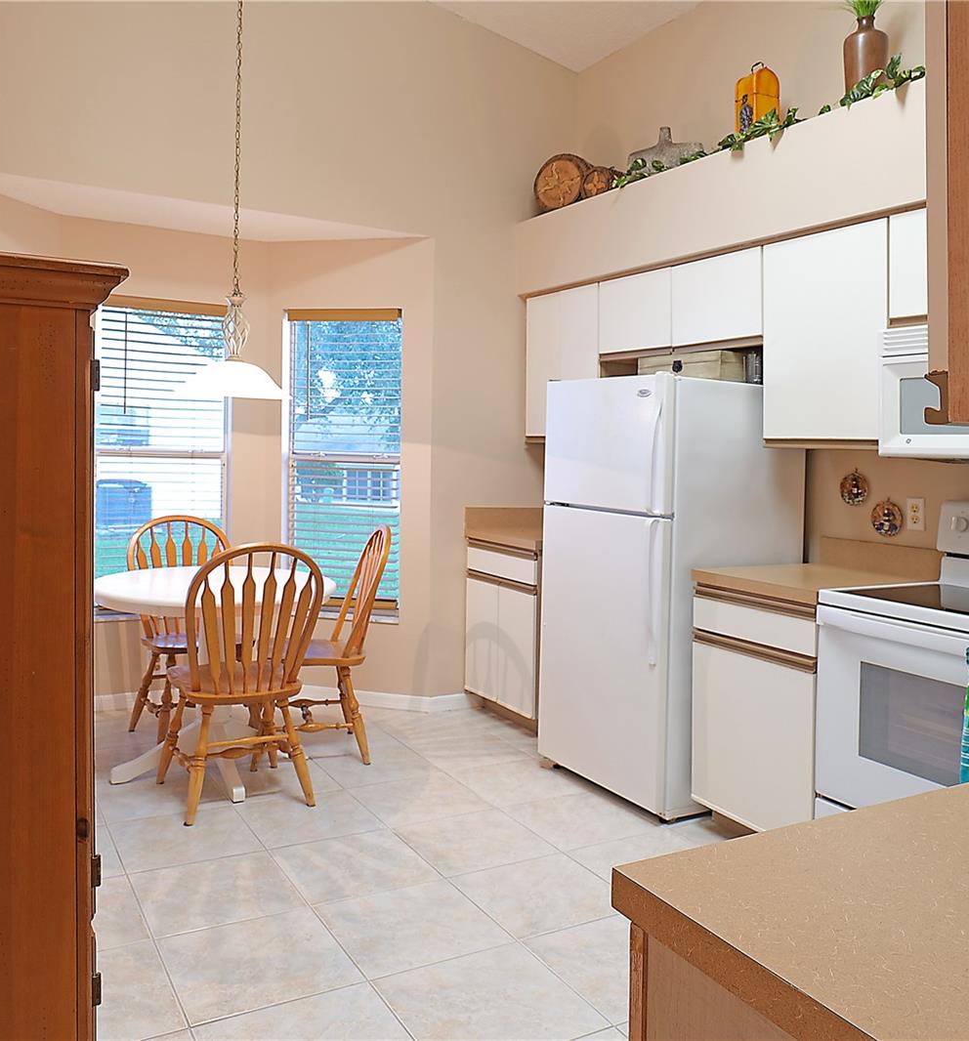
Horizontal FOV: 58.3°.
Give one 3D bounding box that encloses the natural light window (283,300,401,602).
[{"bbox_3d":[-0.724,-0.306,4.443,0.634,1.536,0.090,2,5,13],"label":"natural light window"}]

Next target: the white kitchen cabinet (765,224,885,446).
[{"bbox_3d":[1.332,-0.649,3.163,0.343,0.729,0.514,-2,6,-32],"label":"white kitchen cabinet"}]

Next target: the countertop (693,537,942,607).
[{"bbox_3d":[1.189,0.165,3.104,0.690,0.155,0.509,-2,6,-32],"label":"countertop"}]

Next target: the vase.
[{"bbox_3d":[1.334,-1.598,3.059,0.170,0.350,0.170,-2,6,-32],"label":"vase"}]

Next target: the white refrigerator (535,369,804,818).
[{"bbox_3d":[0.751,0.251,3.579,0.740,1.630,0.749,-2,6,-32],"label":"white refrigerator"}]

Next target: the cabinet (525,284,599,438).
[{"bbox_3d":[0.530,-0.779,4.455,0.343,0.729,0.594,-2,6,-32],"label":"cabinet"}]

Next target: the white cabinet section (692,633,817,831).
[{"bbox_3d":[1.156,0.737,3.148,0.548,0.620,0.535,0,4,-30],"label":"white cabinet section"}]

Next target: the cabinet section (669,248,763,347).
[{"bbox_3d":[1.073,-0.896,3.602,0.295,0.338,0.501,0,4,-30],"label":"cabinet section"}]

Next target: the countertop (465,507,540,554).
[{"bbox_3d":[0.386,0.036,4.388,0.700,0.155,0.617,-2,6,-32],"label":"countertop"}]

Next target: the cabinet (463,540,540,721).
[{"bbox_3d":[0.380,0.523,4.439,0.680,0.824,0.607,-2,6,-32],"label":"cabinet"}]

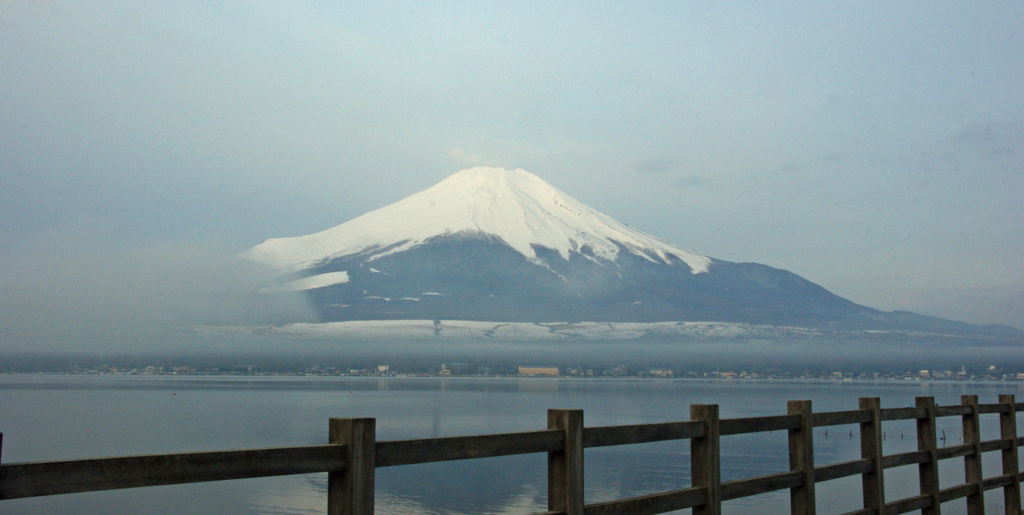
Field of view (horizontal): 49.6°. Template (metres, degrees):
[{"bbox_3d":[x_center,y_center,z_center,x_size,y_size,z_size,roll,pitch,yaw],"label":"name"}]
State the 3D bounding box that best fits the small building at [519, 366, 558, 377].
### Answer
[{"bbox_3d":[48.358,206.424,2000.000,71.000,19.000,20.000,0,-6,1],"label":"small building"}]

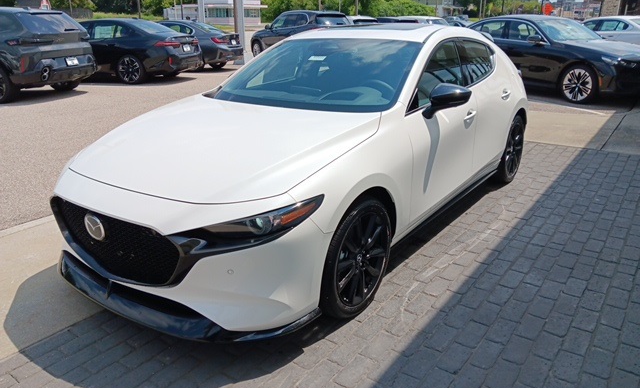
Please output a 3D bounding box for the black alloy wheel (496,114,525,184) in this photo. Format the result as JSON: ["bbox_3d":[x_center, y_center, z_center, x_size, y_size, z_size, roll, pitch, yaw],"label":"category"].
[{"bbox_3d":[1.747,-0.429,4.575,0.220,0.650,0.650,14,24,34],"label":"black alloy wheel"}]

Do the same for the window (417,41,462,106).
[{"bbox_3d":[0.791,-0.826,3.213,0.080,0.390,0.970,-17,5,40],"label":"window"}]

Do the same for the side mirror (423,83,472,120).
[{"bbox_3d":[0.777,-0.571,2.921,0.230,0.190,0.180,13,23,34],"label":"side mirror"}]

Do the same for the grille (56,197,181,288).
[{"bbox_3d":[-0.980,0.208,2.231,0.930,0.310,0.150,14,24,34],"label":"grille"}]

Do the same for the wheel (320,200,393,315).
[{"bbox_3d":[0.138,0.305,2.495,0.225,0.650,0.650,13,23,34],"label":"wheel"}]

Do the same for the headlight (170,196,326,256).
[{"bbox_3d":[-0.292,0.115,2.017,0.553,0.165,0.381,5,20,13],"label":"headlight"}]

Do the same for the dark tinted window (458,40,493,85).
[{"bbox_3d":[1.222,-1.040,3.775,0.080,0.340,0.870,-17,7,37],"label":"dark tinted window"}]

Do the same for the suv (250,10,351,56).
[{"bbox_3d":[-0.880,-6.380,19.300,1.970,1.740,4.880,-16,25,-37],"label":"suv"}]

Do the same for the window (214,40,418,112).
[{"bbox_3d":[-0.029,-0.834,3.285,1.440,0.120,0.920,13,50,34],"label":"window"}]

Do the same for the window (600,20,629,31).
[{"bbox_3d":[10.844,-6.204,17.700,0.950,0.360,0.140,5,20,13],"label":"window"}]

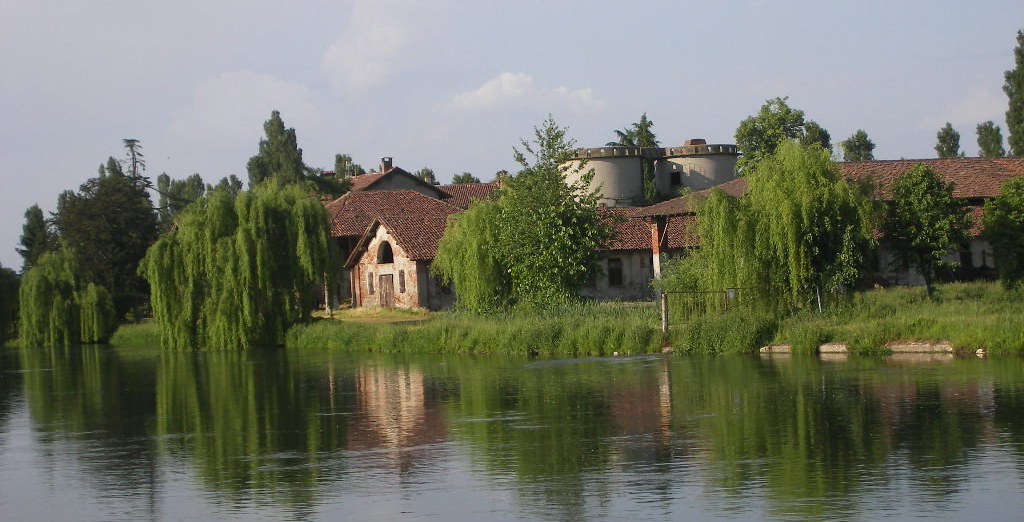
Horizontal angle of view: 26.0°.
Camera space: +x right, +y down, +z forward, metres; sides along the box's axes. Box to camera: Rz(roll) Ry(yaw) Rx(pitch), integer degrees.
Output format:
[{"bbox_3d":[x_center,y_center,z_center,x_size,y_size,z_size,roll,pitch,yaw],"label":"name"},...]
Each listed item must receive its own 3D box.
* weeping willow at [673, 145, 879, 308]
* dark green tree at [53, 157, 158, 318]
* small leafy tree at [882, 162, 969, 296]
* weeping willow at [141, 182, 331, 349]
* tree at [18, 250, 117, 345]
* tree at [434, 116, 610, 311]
[{"bbox_3d":[10.214,-1.368,88.000,8.080,6.760,7.500,-3,-1,0],"label":"weeping willow"},{"bbox_3d":[-32.064,-1.854,175.000,8.110,12.370,8.000,-3,-1,0],"label":"dark green tree"},{"bbox_3d":[17.147,-1.306,92.000,3.620,5.360,3.700,-3,-1,0],"label":"small leafy tree"},{"bbox_3d":[-14.405,0.235,116.000,9.740,8.610,9.000,-3,-1,0],"label":"weeping willow"},{"bbox_3d":[-28.049,2.303,140.000,6.000,5.940,6.000,-3,-1,0],"label":"tree"},{"bbox_3d":[0.478,-2.162,101.000,7.770,8.740,6.800,-3,-1,0],"label":"tree"}]

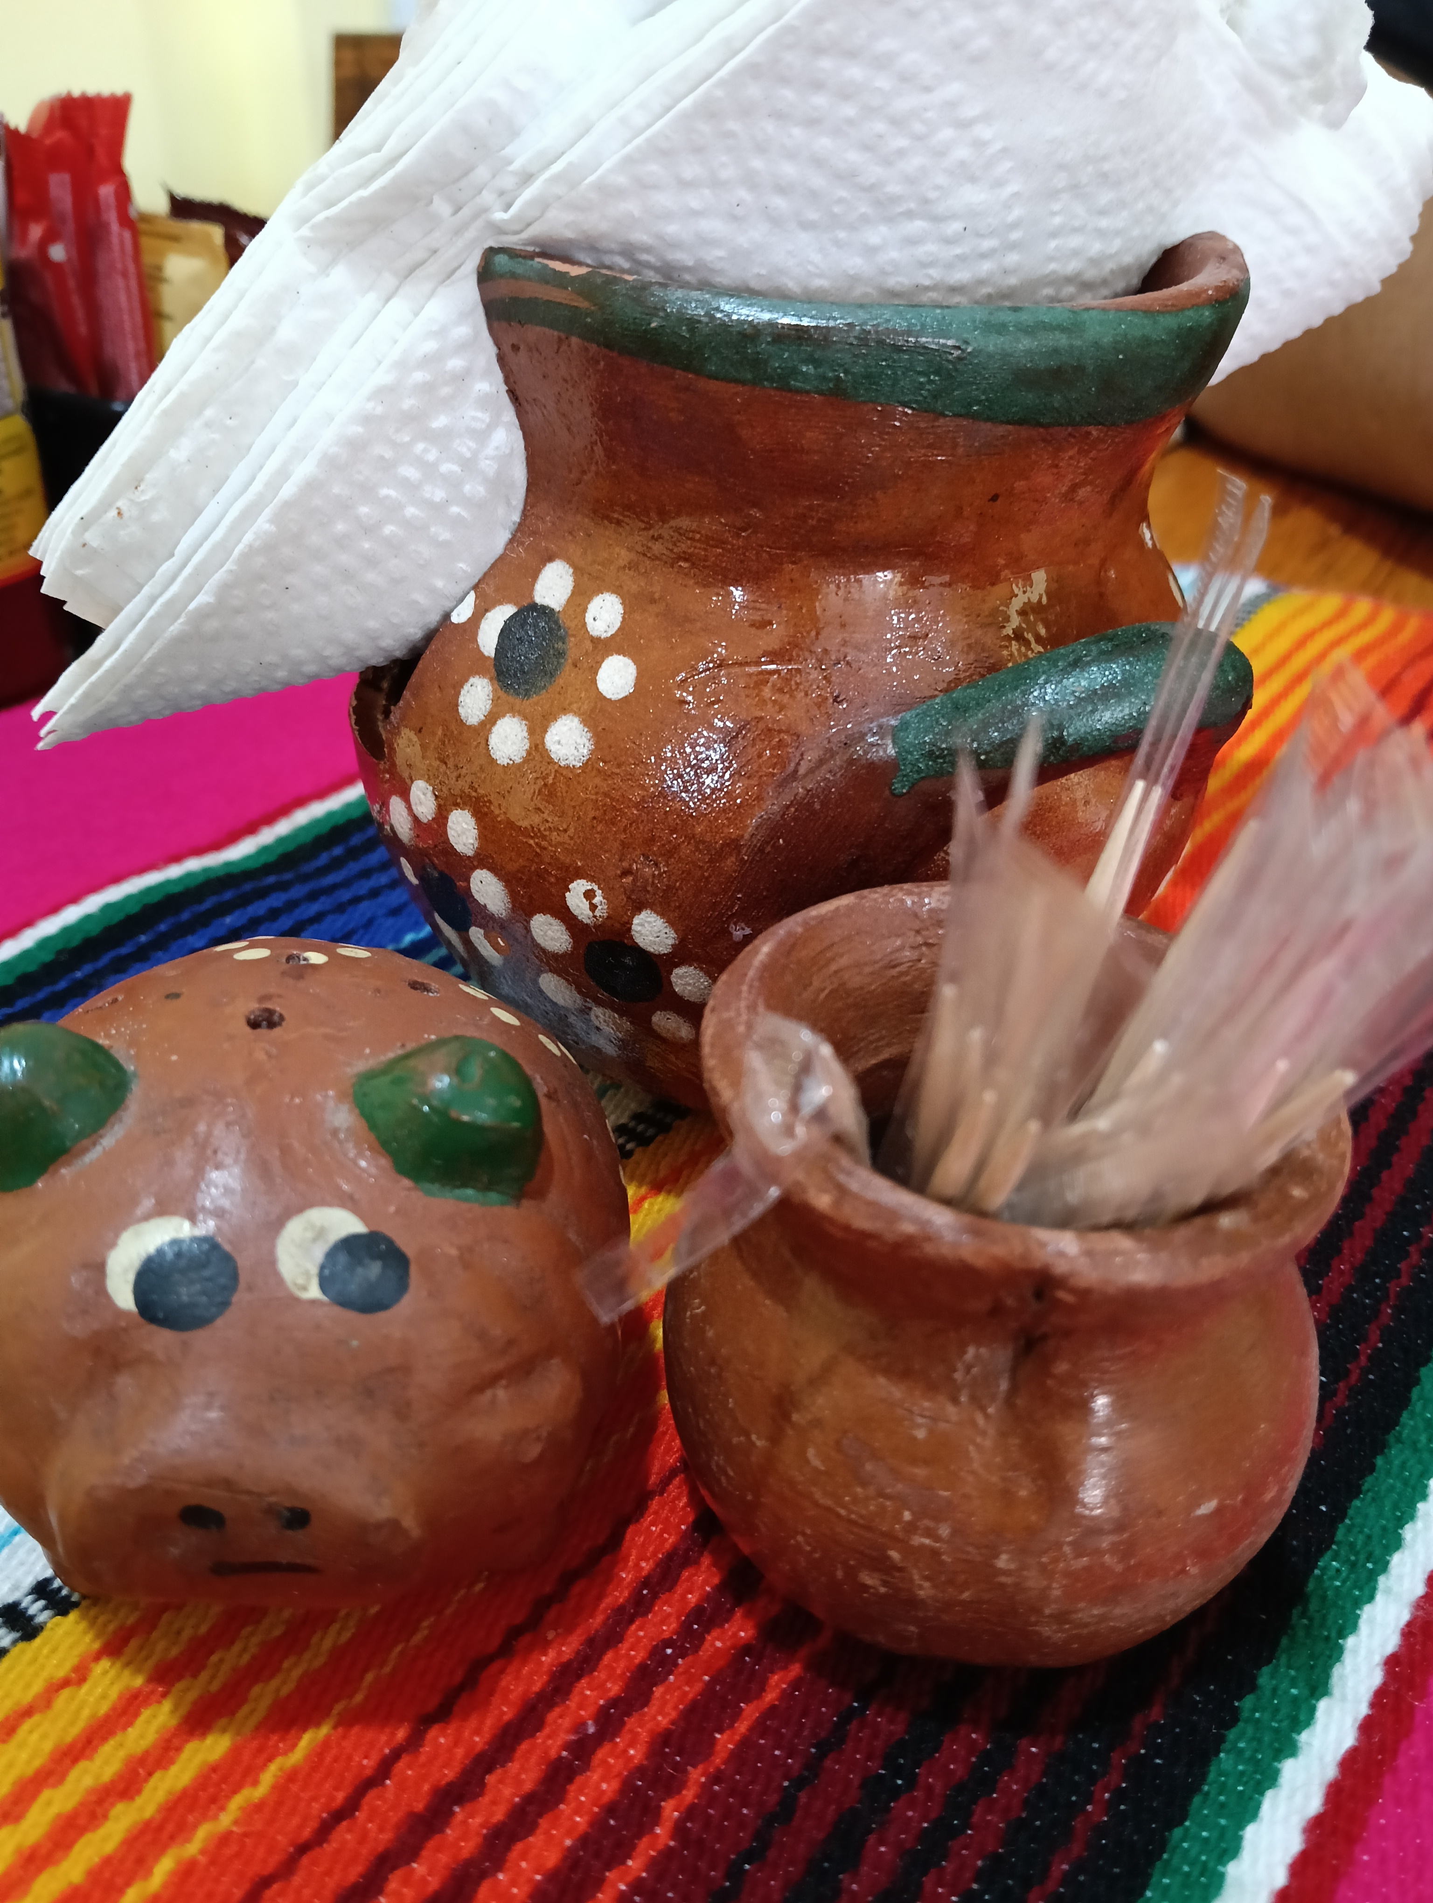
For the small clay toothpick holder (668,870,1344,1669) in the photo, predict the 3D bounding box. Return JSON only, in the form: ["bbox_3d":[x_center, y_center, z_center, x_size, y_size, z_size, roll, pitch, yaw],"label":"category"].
[{"bbox_3d":[0.025,0.033,0.140,0.061,0.058,0.061,2,34,-2],"label":"small clay toothpick holder"}]

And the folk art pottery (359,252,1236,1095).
[{"bbox_3d":[0.010,-0.035,0.195,0.112,0.108,0.123,2,34,-2],"label":"folk art pottery"}]

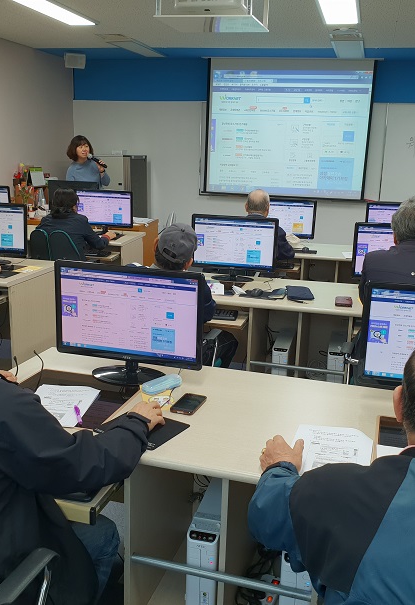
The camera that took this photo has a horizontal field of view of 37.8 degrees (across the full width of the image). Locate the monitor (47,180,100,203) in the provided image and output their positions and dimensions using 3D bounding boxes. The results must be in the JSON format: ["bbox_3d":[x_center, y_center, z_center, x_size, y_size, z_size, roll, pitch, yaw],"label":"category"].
[{"bbox_3d":[-1.450,-1.107,6.662,0.600,0.440,0.210,6,15,15],"label":"monitor"}]

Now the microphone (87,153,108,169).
[{"bbox_3d":[-1.206,-1.557,6.644,0.250,0.050,0.050,37,11,6],"label":"microphone"}]

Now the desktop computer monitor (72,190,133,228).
[{"bbox_3d":[-1.001,-0.880,5.917,0.575,0.420,0.220,4,14,8],"label":"desktop computer monitor"}]

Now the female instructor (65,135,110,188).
[{"bbox_3d":[-1.368,-1.081,6.999,0.500,1.650,0.400,-2,14,-15],"label":"female instructor"}]

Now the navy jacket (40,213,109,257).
[{"bbox_3d":[-1.092,-0.493,5.104,0.580,0.560,0.480,7,15,20],"label":"navy jacket"}]

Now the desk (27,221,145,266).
[{"bbox_3d":[-1.599,-0.344,6.047,1.900,0.720,0.760,6,15,15],"label":"desk"}]

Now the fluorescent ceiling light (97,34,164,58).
[{"bbox_3d":[-0.811,-3.011,7.197,0.320,0.070,1.150,6,15,15],"label":"fluorescent ceiling light"}]

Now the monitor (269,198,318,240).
[{"bbox_3d":[0.717,-0.745,5.608,0.575,0.422,0.220,6,15,15],"label":"monitor"}]

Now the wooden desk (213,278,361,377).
[{"bbox_3d":[0.602,0.312,3.759,1.900,0.720,0.760,6,15,15],"label":"wooden desk"}]

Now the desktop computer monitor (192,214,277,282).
[{"bbox_3d":[0.184,-0.363,4.037,0.575,0.422,0.220,5,15,12],"label":"desktop computer monitor"}]

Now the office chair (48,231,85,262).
[{"bbox_3d":[-1.157,-0.212,5.191,0.550,0.840,0.580,6,15,19],"label":"office chair"}]

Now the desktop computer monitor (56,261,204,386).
[{"bbox_3d":[-0.286,0.074,2.254,0.575,0.425,0.220,6,15,15],"label":"desktop computer monitor"}]

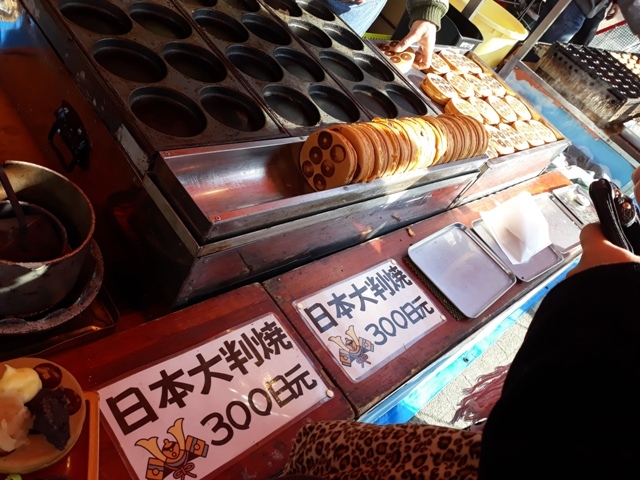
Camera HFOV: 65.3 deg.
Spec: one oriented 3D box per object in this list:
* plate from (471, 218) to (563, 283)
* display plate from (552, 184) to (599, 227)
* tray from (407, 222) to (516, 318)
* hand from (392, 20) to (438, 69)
[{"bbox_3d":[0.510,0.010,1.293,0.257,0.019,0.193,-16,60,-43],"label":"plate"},{"bbox_3d":[0.886,-0.104,1.664,0.257,0.019,0.193,-13,59,-42],"label":"display plate"},{"bbox_3d":[0.310,0.060,1.087,0.257,0.019,0.193,-22,64,-45],"label":"tray"},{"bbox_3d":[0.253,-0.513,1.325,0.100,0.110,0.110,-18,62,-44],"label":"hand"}]

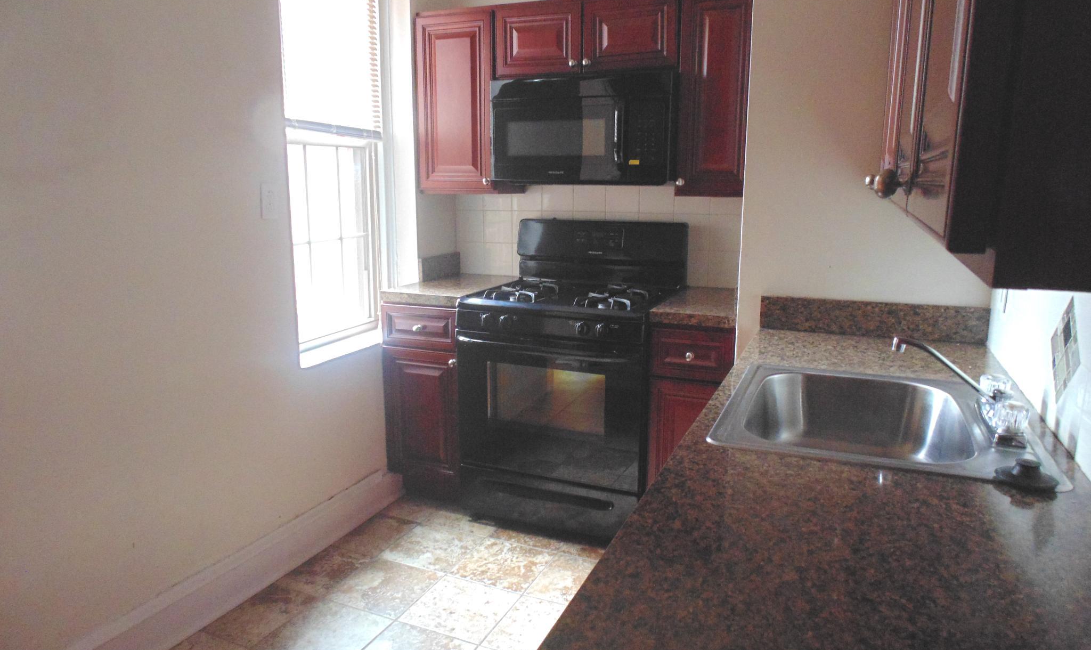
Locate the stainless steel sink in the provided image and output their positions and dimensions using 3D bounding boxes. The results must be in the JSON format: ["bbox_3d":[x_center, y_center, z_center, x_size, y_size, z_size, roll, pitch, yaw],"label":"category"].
[{"bbox_3d":[0.661,0.254,1.430,0.545,0.172,0.596,5,12,23],"label":"stainless steel sink"}]

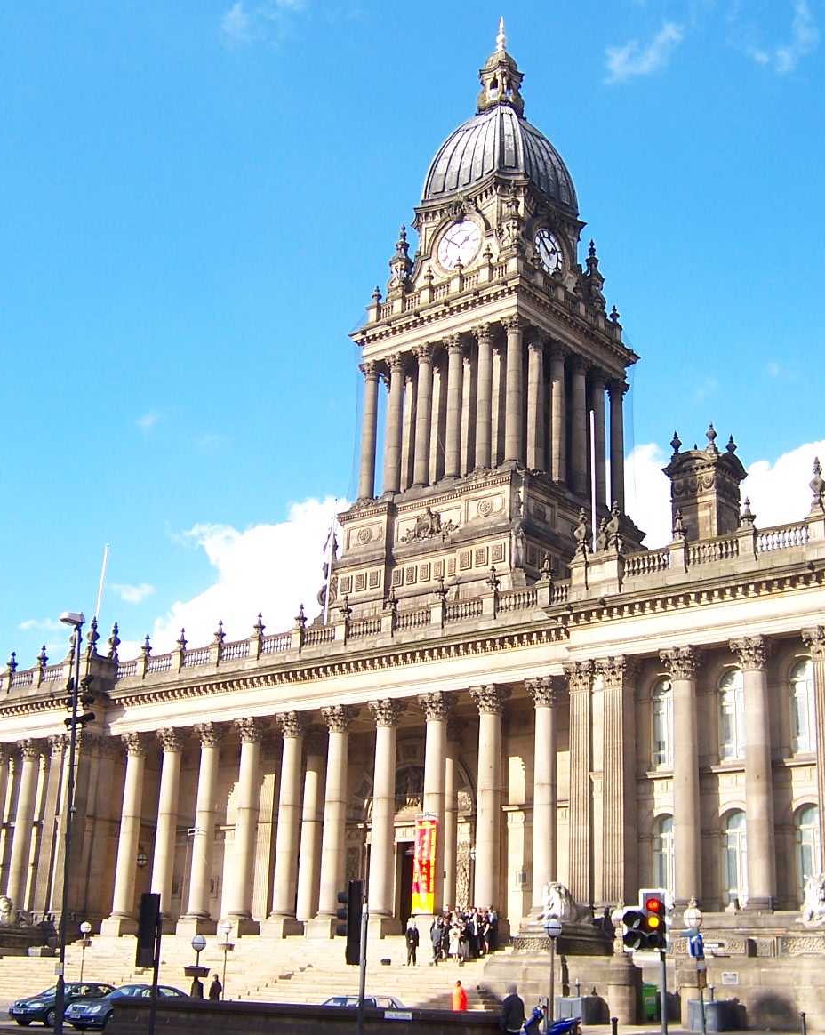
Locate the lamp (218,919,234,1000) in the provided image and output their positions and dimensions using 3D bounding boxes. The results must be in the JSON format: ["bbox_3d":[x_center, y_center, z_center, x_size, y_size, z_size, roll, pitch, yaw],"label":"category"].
[{"bbox_3d":[-8.385,19.851,59.120,0.700,3.800,0.700,-14,-24,38],"label":"lamp"}]

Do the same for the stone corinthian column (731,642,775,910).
[{"bbox_3d":[13.304,9.760,50.601,1.316,10.400,1.316,-14,-25,38],"label":"stone corinthian column"}]

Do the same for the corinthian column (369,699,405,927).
[{"bbox_3d":[-1.420,14.133,63.239,1.440,10.736,1.440,-14,-25,37],"label":"corinthian column"}]

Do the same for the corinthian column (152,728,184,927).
[{"bbox_3d":[-13.543,17.044,72.698,1.440,10.673,1.440,-14,-25,37],"label":"corinthian column"}]

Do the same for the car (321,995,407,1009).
[{"bbox_3d":[-1.716,16.472,43.263,4.500,1.420,1.740,18,-25,-37],"label":"car"}]

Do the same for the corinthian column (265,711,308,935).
[{"bbox_3d":[-6.275,15.471,66.961,1.440,11.080,1.440,2,-20,1],"label":"corinthian column"}]

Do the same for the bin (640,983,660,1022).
[{"bbox_3d":[7.933,16.319,44.300,0.800,1.170,0.620,-7,-21,25],"label":"bin"}]

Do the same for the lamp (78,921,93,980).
[{"bbox_3d":[-14.933,20.285,59.865,0.640,3.630,0.640,-14,-25,38],"label":"lamp"}]

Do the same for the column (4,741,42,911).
[{"bbox_3d":[-23.171,18.348,77.668,1.409,10.360,1.409,-14,-25,37],"label":"column"}]

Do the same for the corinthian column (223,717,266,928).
[{"bbox_3d":[-8.729,15.835,69.230,1.280,10.500,1.280,-14,-25,38],"label":"corinthian column"}]

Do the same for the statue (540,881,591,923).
[{"bbox_3d":[5.847,14.774,50.404,1.200,1.500,2.700,-14,-25,38],"label":"statue"}]

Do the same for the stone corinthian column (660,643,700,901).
[{"bbox_3d":[10.952,10.348,52.459,1.316,10.400,1.316,-14,-25,38],"label":"stone corinthian column"}]

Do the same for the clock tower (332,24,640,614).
[{"bbox_3d":[5.572,-12.719,88.173,14.200,50.500,14.200,-14,-24,38],"label":"clock tower"}]

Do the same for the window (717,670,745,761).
[{"bbox_3d":[13.144,7.838,52.678,1.850,3.750,0.350,-14,-24,38],"label":"window"}]

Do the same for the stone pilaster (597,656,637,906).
[{"bbox_3d":[8.328,10.641,53.236,1.200,9.950,0.850,-14,-24,38],"label":"stone pilaster"}]

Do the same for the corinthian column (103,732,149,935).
[{"bbox_3d":[-16.109,17.966,75.148,1.250,11.450,1.250,-14,-24,38],"label":"corinthian column"}]

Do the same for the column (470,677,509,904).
[{"bbox_3d":[3.465,12.808,59.568,1.280,10.400,1.280,-14,-25,38],"label":"column"}]

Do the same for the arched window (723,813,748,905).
[{"bbox_3d":[12.986,13.176,50.833,1.850,3.800,0.350,-14,-24,38],"label":"arched window"}]

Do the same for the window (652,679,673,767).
[{"bbox_3d":[10.646,8.483,54.628,1.550,3.700,0.350,-14,-25,38],"label":"window"}]

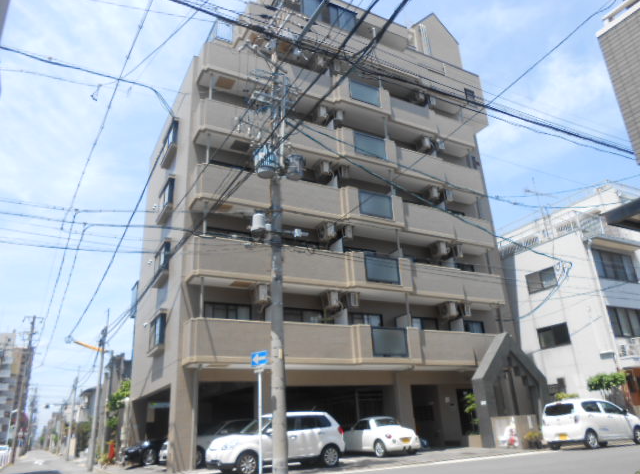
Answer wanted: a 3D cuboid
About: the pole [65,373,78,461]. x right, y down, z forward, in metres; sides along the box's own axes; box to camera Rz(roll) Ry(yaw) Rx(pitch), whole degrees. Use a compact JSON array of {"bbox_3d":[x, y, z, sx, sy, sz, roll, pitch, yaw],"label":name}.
[{"bbox_3d":[-14.505,10.550,28.262,0.260,4.710,0.260,7,-23,-24],"label":"pole"}]

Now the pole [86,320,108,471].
[{"bbox_3d":[-9.341,6.574,20.379,0.280,6.120,0.280,8,-24,-26],"label":"pole"}]

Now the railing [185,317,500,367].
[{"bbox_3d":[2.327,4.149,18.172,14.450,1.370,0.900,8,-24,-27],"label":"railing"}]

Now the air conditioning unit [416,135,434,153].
[{"bbox_3d":[5.194,-4.555,24.227,0.320,0.580,0.780,8,-24,-26],"label":"air conditioning unit"}]

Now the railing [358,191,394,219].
[{"bbox_3d":[2.339,-1.317,19.877,1.620,1.060,0.080,8,-24,-26],"label":"railing"}]

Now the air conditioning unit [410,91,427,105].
[{"bbox_3d":[5.202,-7.216,25.630,0.300,0.560,0.780,9,-24,-28],"label":"air conditioning unit"}]

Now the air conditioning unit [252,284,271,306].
[{"bbox_3d":[-2.194,2.154,17.550,0.300,0.570,0.780,7,-23,-24],"label":"air conditioning unit"}]

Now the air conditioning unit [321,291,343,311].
[{"bbox_3d":[0.379,2.479,18.620,0.300,0.550,0.780,8,-24,-26],"label":"air conditioning unit"}]

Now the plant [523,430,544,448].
[{"bbox_3d":[7.281,6.928,16.447,0.520,0.600,0.500,7,-23,-24],"label":"plant"}]

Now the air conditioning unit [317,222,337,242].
[{"bbox_3d":[0.269,-0.165,19.817,0.300,0.560,0.780,9,-24,-28],"label":"air conditioning unit"}]

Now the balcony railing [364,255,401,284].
[{"bbox_3d":[2.531,1.370,19.324,1.640,1.040,0.080,9,-24,-28],"label":"balcony railing"}]

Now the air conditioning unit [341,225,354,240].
[{"bbox_3d":[1.062,-0.064,20.216,0.300,0.570,0.780,7,-23,-24],"label":"air conditioning unit"}]

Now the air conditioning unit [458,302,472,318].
[{"bbox_3d":[6.511,3.451,22.037,0.300,0.560,0.780,9,-24,-28],"label":"air conditioning unit"}]

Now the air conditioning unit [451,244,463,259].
[{"bbox_3d":[6.442,0.804,23.080,0.300,0.560,0.780,9,-24,-28],"label":"air conditioning unit"}]

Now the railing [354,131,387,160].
[{"bbox_3d":[2.291,-4.090,21.583,1.620,1.090,0.080,7,-23,-24],"label":"railing"}]

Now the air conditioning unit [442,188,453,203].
[{"bbox_3d":[6.114,-1.865,23.599,0.320,0.580,0.780,8,-24,-26],"label":"air conditioning unit"}]

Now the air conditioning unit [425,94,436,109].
[{"bbox_3d":[5.863,-7.103,25.975,0.300,0.560,0.780,9,-24,-28],"label":"air conditioning unit"}]

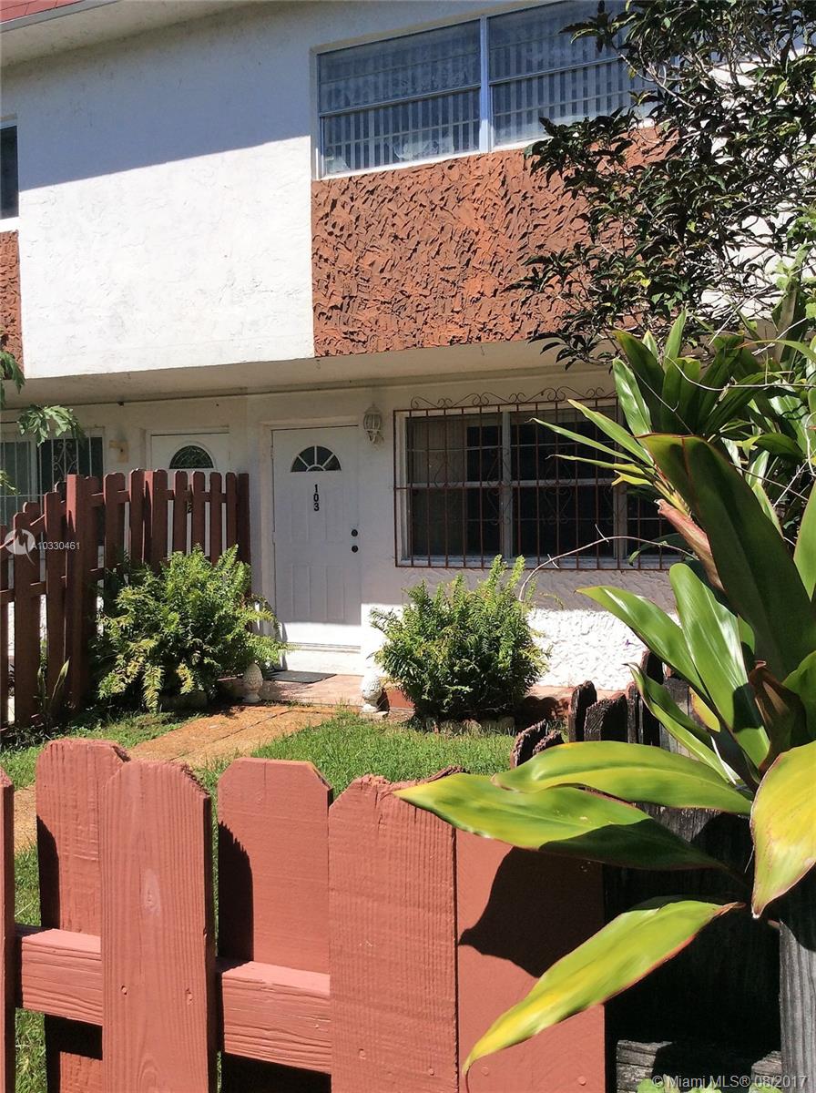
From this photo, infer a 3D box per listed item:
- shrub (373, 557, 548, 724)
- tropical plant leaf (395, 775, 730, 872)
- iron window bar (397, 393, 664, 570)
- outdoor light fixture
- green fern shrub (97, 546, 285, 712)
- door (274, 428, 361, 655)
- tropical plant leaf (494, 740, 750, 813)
[{"bbox_3d":[0.391,0.722,7.800,1.280,1.260,1.200,-1,2,0],"label":"shrub"},{"bbox_3d":[0.150,0.270,0.978,0.350,0.055,0.090,15,0,-7],"label":"tropical plant leaf"},{"bbox_3d":[1.110,-0.555,8.453,2.700,1.480,0.100,0,3,24],"label":"iron window bar"},{"bbox_3d":[-0.312,-1.097,9.100,0.160,0.360,0.190,0,3,24],"label":"outdoor light fixture"},{"bbox_3d":[-1.873,0.703,8.700,1.480,1.360,1.350,-1,2,0],"label":"green fern shrub"},{"bbox_3d":[-0.837,-0.092,9.486,0.915,2.050,0.050,0,3,24],"label":"door"},{"bbox_3d":[0.215,0.231,1.010,0.285,0.055,0.090,9,0,-12],"label":"tropical plant leaf"}]

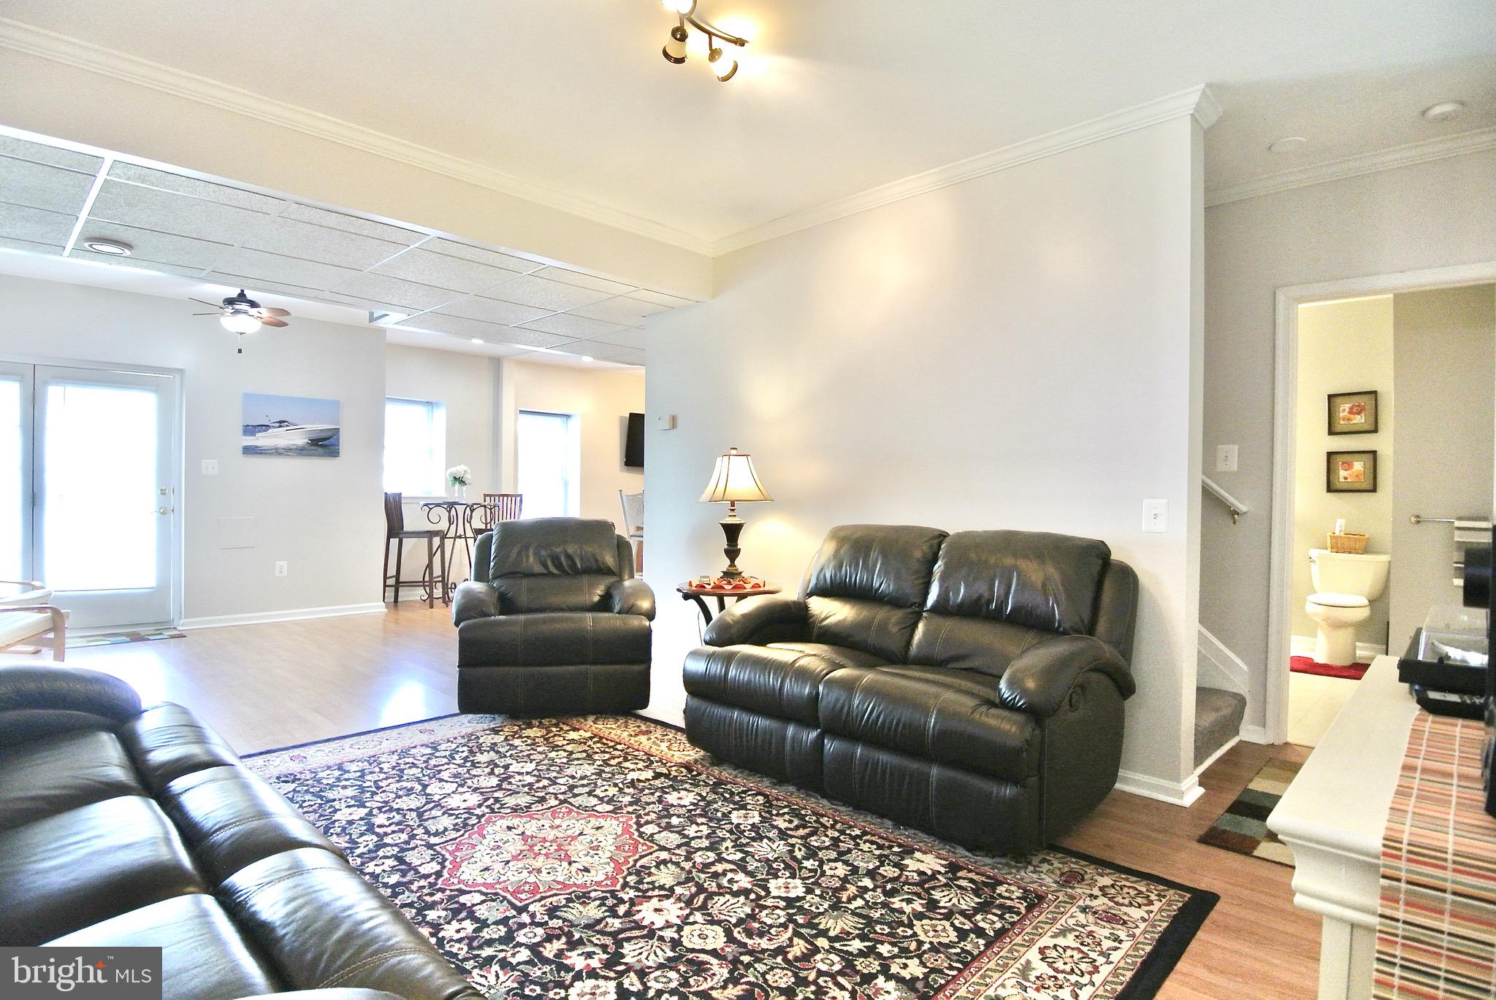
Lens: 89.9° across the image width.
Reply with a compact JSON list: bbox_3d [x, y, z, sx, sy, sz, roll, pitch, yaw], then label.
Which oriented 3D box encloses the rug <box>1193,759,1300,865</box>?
[{"bbox_3d":[2.167,1.159,2.717,0.690,0.012,1.130,2,2,44],"label":"rug"}]

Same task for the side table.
[{"bbox_3d":[-0.095,0.803,4.106,0.580,0.640,0.580,2,2,44],"label":"side table"}]

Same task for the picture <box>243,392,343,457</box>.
[{"bbox_3d":[-4.006,-0.645,6.613,0.035,0.522,0.757,2,2,44],"label":"picture"}]

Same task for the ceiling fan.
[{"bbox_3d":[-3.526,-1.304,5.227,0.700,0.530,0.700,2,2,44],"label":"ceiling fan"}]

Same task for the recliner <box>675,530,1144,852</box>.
[{"bbox_3d":[0.591,0.639,3.111,1.600,1.020,0.870,1,2,40],"label":"recliner"}]

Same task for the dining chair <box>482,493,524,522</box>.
[{"bbox_3d":[-2.610,0.484,7.700,0.440,1.090,0.500,0,1,5],"label":"dining chair"}]

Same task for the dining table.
[{"bbox_3d":[-2.885,0.528,7.520,0.860,1.010,0.860,0,1,-21],"label":"dining table"}]

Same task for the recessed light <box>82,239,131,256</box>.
[{"bbox_3d":[-3.062,-1.211,3.587,0.184,0.027,0.184,2,2,44],"label":"recessed light"}]

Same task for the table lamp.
[{"bbox_3d":[-0.082,0.091,4.180,0.390,0.760,0.390,0,1,-13],"label":"table lamp"}]

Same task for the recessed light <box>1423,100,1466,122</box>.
[{"bbox_3d":[2.689,-1.502,2.894,0.122,0.024,0.122,2,2,44],"label":"recessed light"}]

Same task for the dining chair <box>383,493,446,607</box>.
[{"bbox_3d":[-3.275,0.490,7.340,0.500,1.090,0.440,0,1,-6],"label":"dining chair"}]

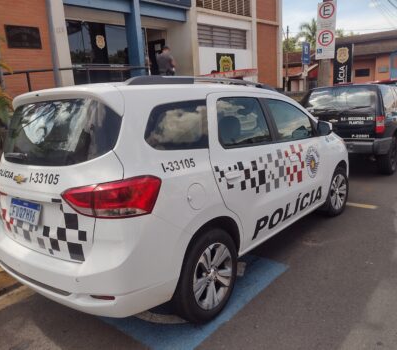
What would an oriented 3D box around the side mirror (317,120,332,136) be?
[{"bbox_3d":[1.352,-0.502,3.909,0.180,0.155,0.120,5,14,39],"label":"side mirror"}]

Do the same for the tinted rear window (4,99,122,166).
[{"bbox_3d":[-1.005,-0.263,2.432,1.280,0.420,0.170,5,0,39],"label":"tinted rear window"}]

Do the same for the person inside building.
[{"bbox_3d":[-0.837,-2.695,10.166,0.540,1.730,0.360,0,12,17],"label":"person inside building"}]

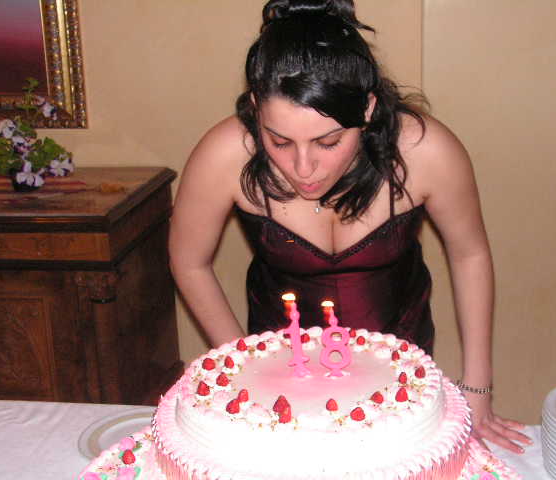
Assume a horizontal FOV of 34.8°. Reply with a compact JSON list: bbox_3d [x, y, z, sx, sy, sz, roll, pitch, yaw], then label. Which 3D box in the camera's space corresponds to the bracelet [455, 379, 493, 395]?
[{"bbox_3d":[0.316,0.232,1.428,0.058,0.008,0.056,7,13,0],"label":"bracelet"}]

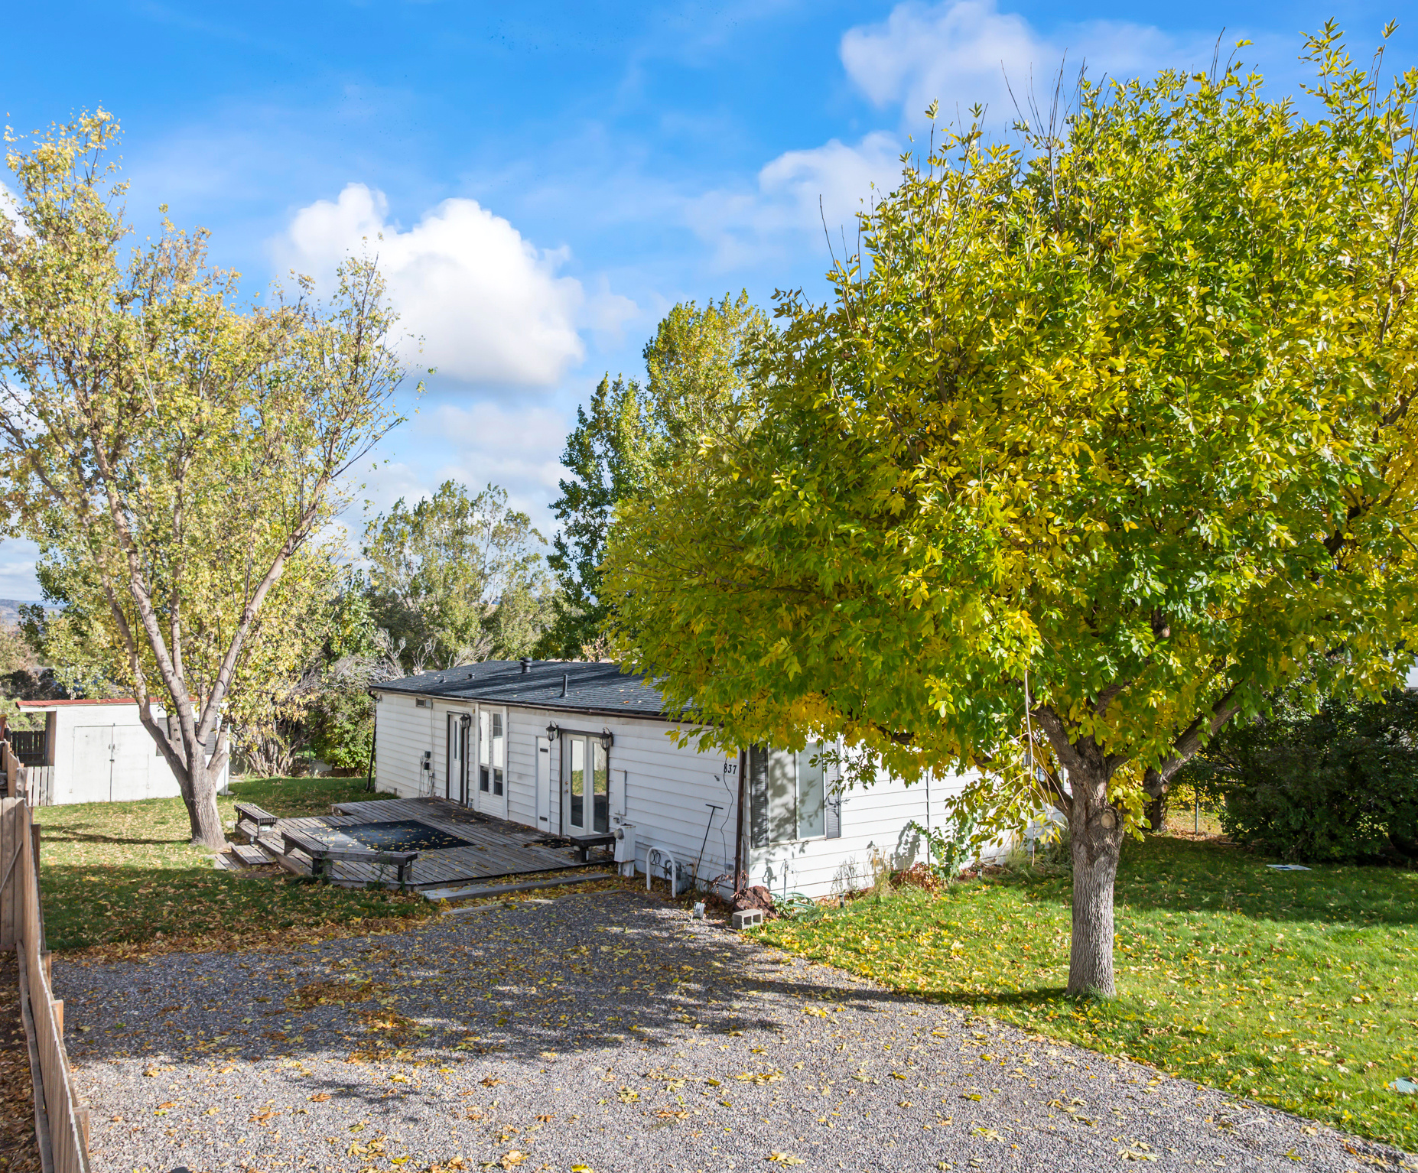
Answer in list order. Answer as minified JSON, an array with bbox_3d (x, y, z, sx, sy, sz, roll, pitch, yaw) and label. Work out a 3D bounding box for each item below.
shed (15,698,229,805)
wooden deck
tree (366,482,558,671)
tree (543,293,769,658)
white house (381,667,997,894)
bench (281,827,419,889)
[{"bbox_3d":[-15.937,4.383,29.442,4.900,2.600,3.200,2,-4,-31],"label":"shed"},{"bbox_3d":[-5.943,4.941,20.915,4.800,0.400,9.500,2,-4,-34],"label":"wooden deck"},{"bbox_3d":[-10.562,1.154,46.081,8.200,11.315,8.200,0,-3,-13],"label":"tree"},{"bbox_3d":[-1.669,-2.345,40.254,9.000,17.369,9.000,0,-3,-2],"label":"tree"},{"bbox_3d":[-1.583,3.853,24.797,6.700,2.950,17.900,2,-4,-34],"label":"white house"},{"bbox_3d":[-6.116,4.424,17.543,3.852,0.500,1.061,-3,-4,43],"label":"bench"}]

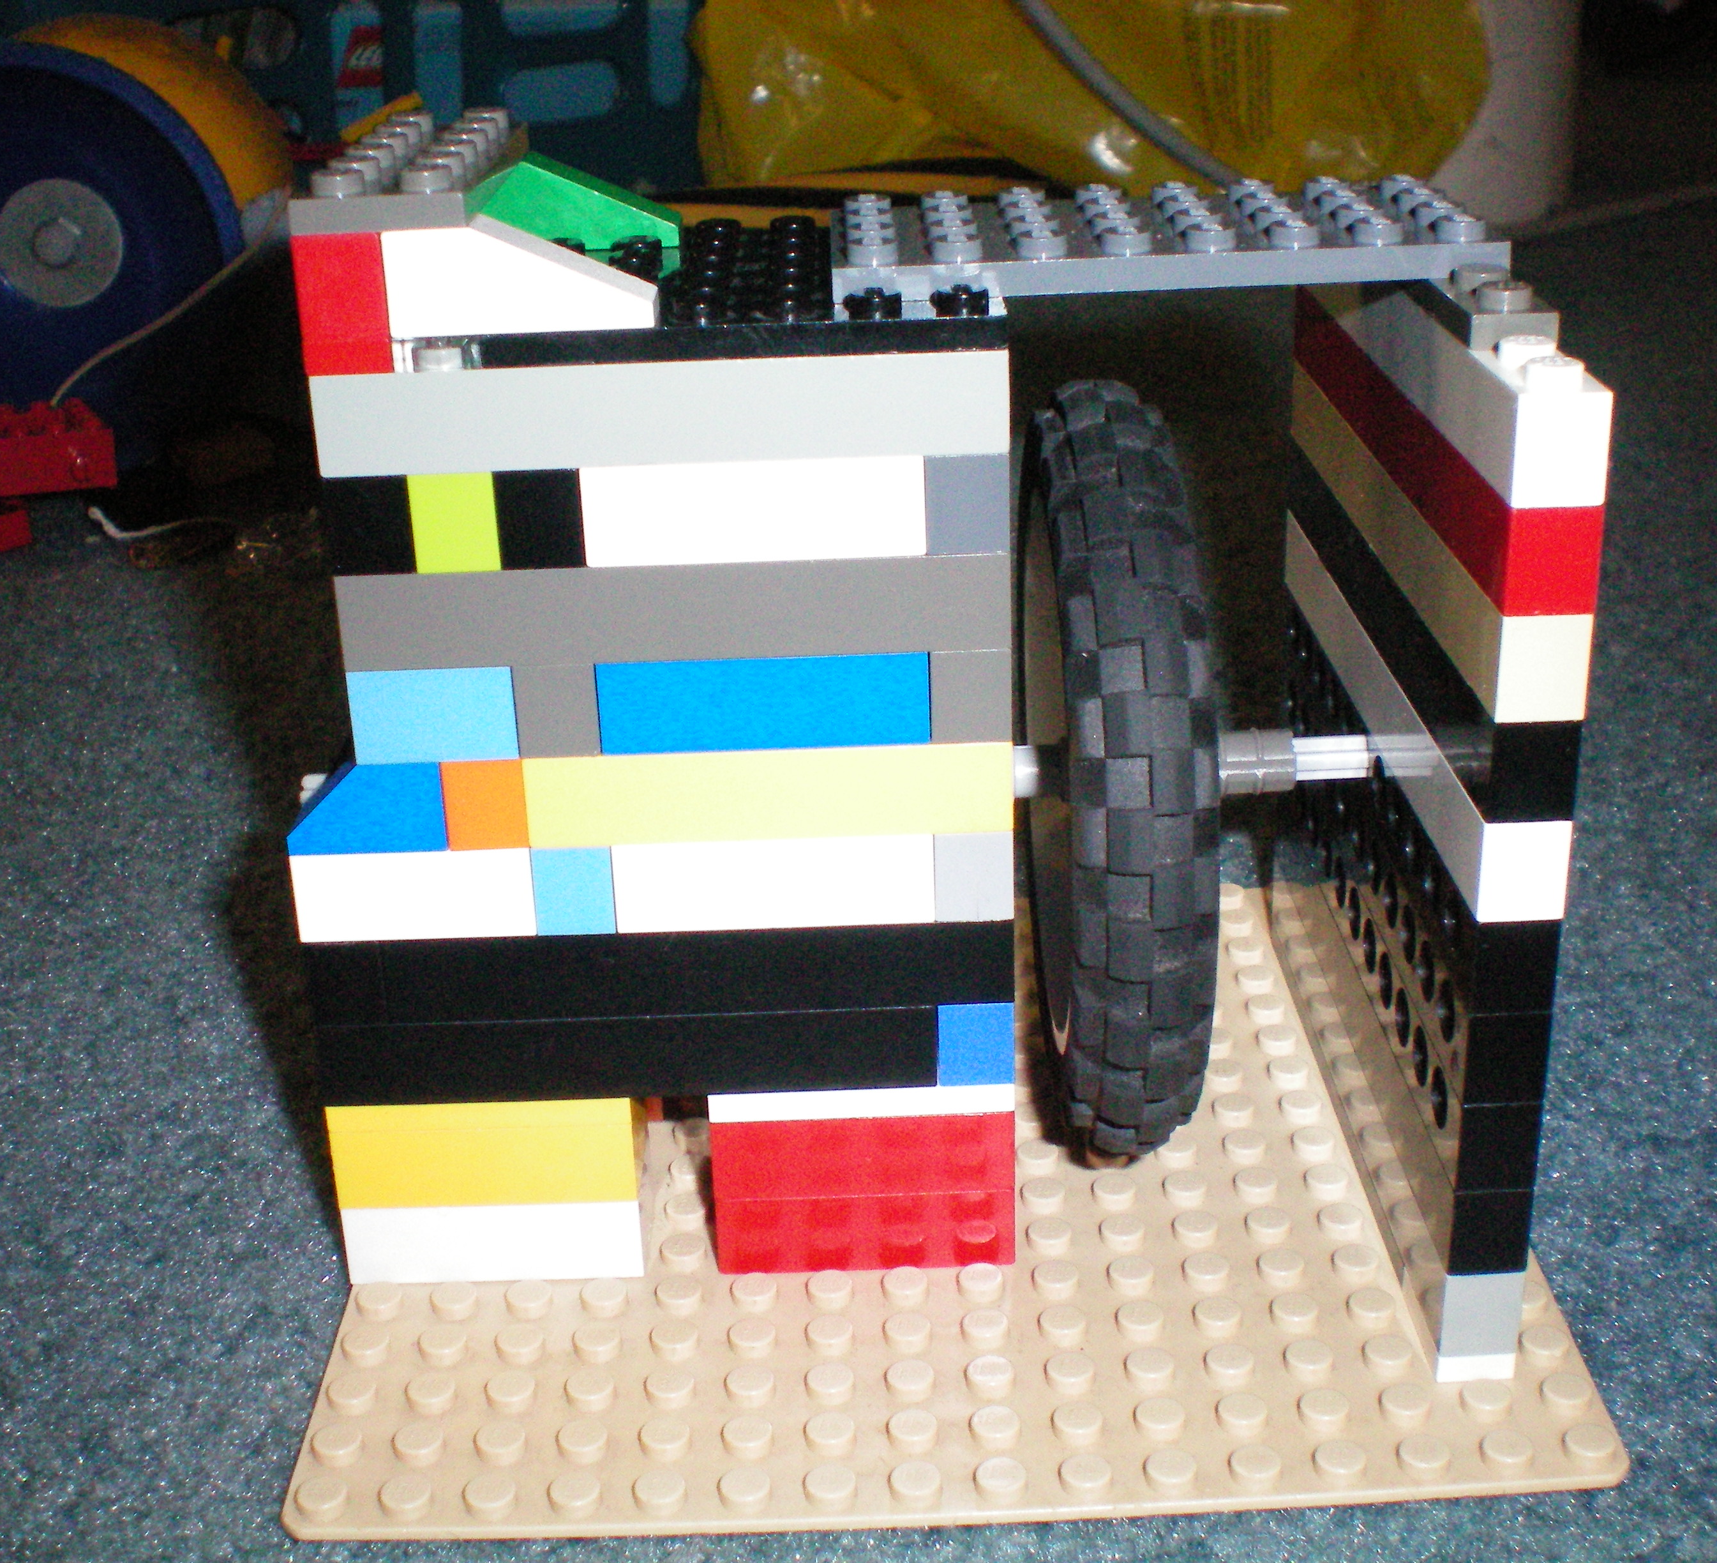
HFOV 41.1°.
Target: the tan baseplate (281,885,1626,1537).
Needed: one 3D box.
[{"bbox_3d":[0.009,0.042,0.270,0.128,0.003,0.128,-2,23,0],"label":"tan baseplate"}]

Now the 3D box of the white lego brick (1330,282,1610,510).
[{"bbox_3d":[0.057,-0.046,0.231,0.008,0.011,0.092,-2,23,0],"label":"white lego brick"}]

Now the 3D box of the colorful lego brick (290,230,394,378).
[{"bbox_3d":[-0.046,-0.044,0.209,0.008,0.013,0.009,-2,23,0],"label":"colorful lego brick"}]

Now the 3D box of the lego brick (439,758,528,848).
[{"bbox_3d":[-0.037,0.001,0.228,0.008,0.010,0.009,-2,23,0],"label":"lego brick"}]

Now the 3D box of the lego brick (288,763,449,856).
[{"bbox_3d":[-0.049,0.001,0.229,0.016,0.010,0.008,-2,23,0],"label":"lego brick"}]

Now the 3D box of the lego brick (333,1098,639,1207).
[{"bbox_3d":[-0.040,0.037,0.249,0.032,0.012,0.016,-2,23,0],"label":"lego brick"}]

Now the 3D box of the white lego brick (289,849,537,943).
[{"bbox_3d":[-0.045,0.010,0.234,0.024,0.010,0.008,-2,23,0],"label":"white lego brick"}]

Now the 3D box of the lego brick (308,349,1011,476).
[{"bbox_3d":[-0.018,-0.035,0.214,0.064,0.010,0.008,-2,23,0],"label":"lego brick"}]

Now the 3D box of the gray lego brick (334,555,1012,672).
[{"bbox_3d":[-0.018,-0.018,0.222,0.064,0.010,0.008,-2,23,0],"label":"gray lego brick"}]

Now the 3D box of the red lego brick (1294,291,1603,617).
[{"bbox_3d":[0.057,-0.037,0.235,0.008,0.010,0.096,-2,23,0],"label":"red lego brick"}]

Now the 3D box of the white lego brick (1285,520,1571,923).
[{"bbox_3d":[0.058,-0.010,0.246,0.008,0.010,0.096,-2,23,0],"label":"white lego brick"}]

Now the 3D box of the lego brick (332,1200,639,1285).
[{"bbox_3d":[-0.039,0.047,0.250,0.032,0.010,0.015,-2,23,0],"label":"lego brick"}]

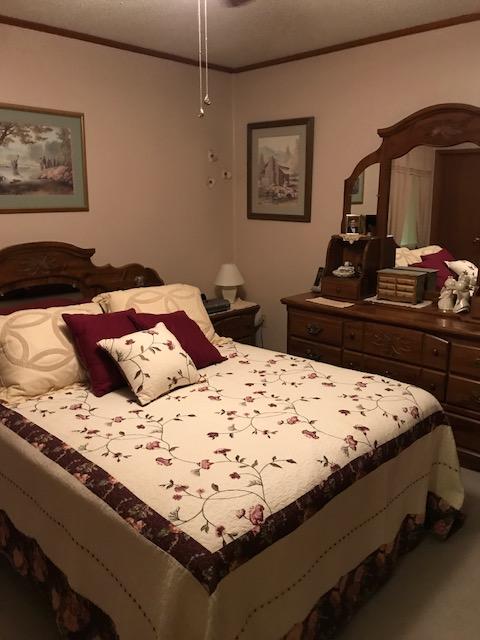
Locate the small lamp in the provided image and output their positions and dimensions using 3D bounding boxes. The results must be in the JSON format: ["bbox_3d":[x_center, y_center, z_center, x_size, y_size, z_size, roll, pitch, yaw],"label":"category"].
[{"bbox_3d":[-0.080,-0.295,4.239,0.245,0.315,0.245,-1,14,0],"label":"small lamp"}]

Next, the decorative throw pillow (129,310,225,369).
[{"bbox_3d":[-0.355,0.100,2.971,0.440,0.150,0.440,-5,44,-49],"label":"decorative throw pillow"}]

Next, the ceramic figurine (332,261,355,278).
[{"bbox_3d":[0.721,-0.359,3.580,0.150,0.095,0.100,12,19,41],"label":"ceramic figurine"}]

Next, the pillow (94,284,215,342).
[{"bbox_3d":[-0.533,0.007,3.289,0.740,0.190,0.500,-9,56,-33],"label":"pillow"}]

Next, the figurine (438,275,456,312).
[{"bbox_3d":[1.252,-0.169,3.110,0.085,0.205,0.090,-9,16,-29],"label":"figurine"}]

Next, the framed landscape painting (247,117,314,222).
[{"bbox_3d":[0.299,-1.133,3.970,0.634,0.736,0.030,12,19,41],"label":"framed landscape painting"}]

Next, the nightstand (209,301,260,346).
[{"bbox_3d":[-0.159,0.194,4.179,0.390,0.590,0.590,12,19,41],"label":"nightstand"}]

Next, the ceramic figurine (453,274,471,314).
[{"bbox_3d":[1.327,-0.167,3.078,0.090,0.213,0.085,6,15,25],"label":"ceramic figurine"}]

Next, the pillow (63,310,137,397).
[{"bbox_3d":[-0.644,0.154,2.749,0.150,0.460,0.460,-41,-20,33],"label":"pillow"}]

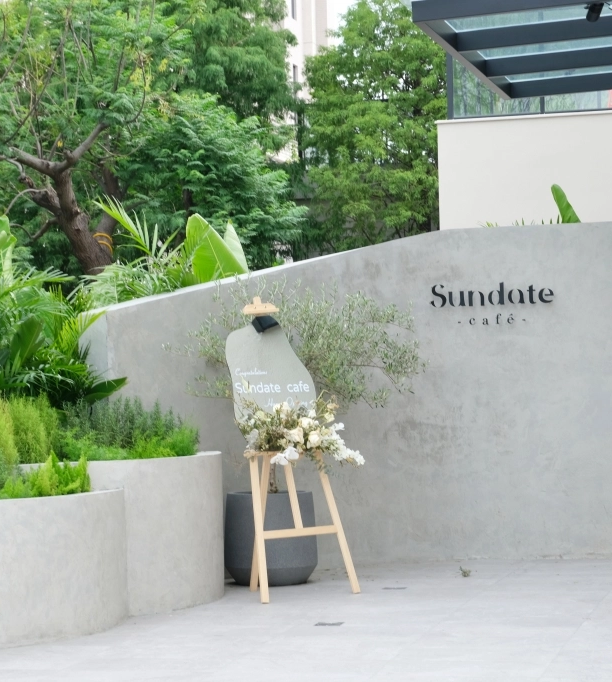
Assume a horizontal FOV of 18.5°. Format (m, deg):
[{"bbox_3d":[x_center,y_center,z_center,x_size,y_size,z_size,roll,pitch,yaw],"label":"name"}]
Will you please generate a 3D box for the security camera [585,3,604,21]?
[{"bbox_3d":[1.691,-1.931,11.000,0.080,0.090,0.200,-1,3,3],"label":"security camera"}]

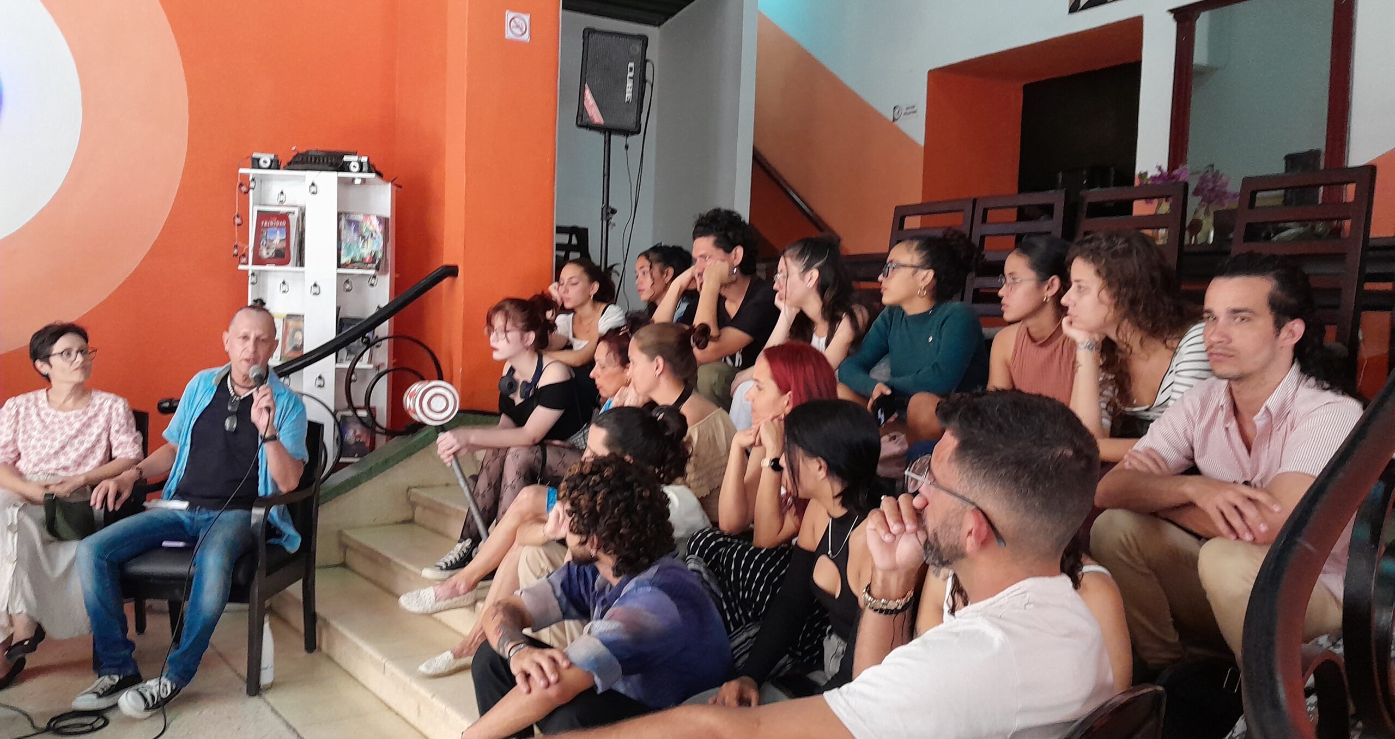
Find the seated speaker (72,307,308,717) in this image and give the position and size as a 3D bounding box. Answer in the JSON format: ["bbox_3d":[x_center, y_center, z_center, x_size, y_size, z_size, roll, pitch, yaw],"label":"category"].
[{"bbox_3d":[-1.735,0.430,3.804,0.620,1.300,0.730,2,3,8],"label":"seated speaker"}]

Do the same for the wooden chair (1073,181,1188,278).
[{"bbox_3d":[1.296,-0.159,3.744,0.500,0.955,0.450,0,4,-31],"label":"wooden chair"}]

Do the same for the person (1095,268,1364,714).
[{"bbox_3d":[1.109,0.289,2.243,0.800,1.030,0.560,-1,4,-42],"label":"person"}]

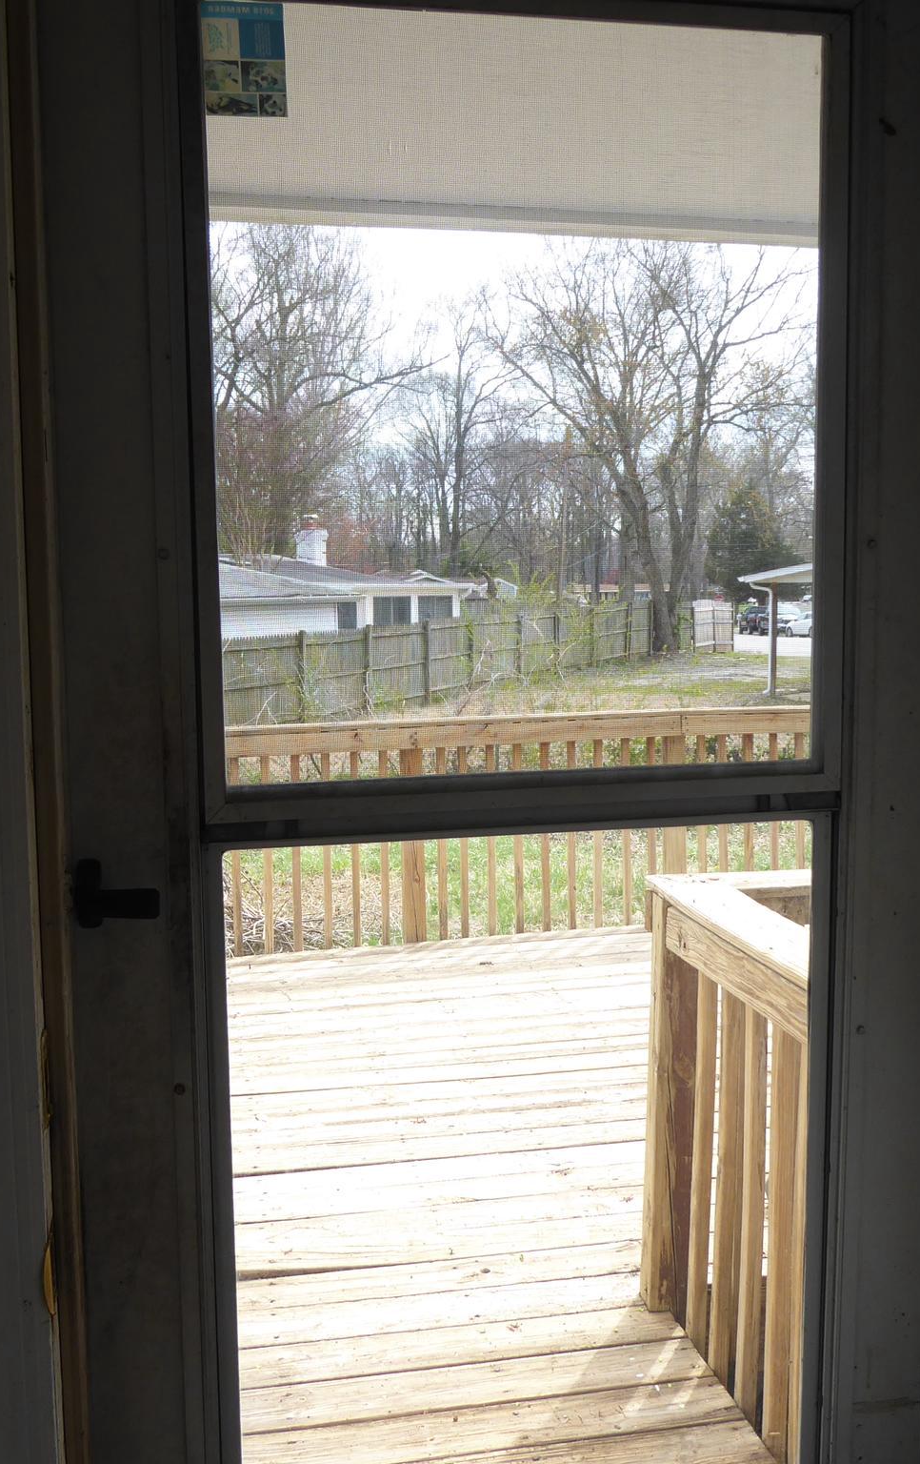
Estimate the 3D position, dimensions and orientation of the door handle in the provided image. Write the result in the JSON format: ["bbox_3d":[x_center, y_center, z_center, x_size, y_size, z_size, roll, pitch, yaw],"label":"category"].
[{"bbox_3d":[-0.278,0.130,1.090,0.071,0.055,0.038,-2,6,-11],"label":"door handle"}]

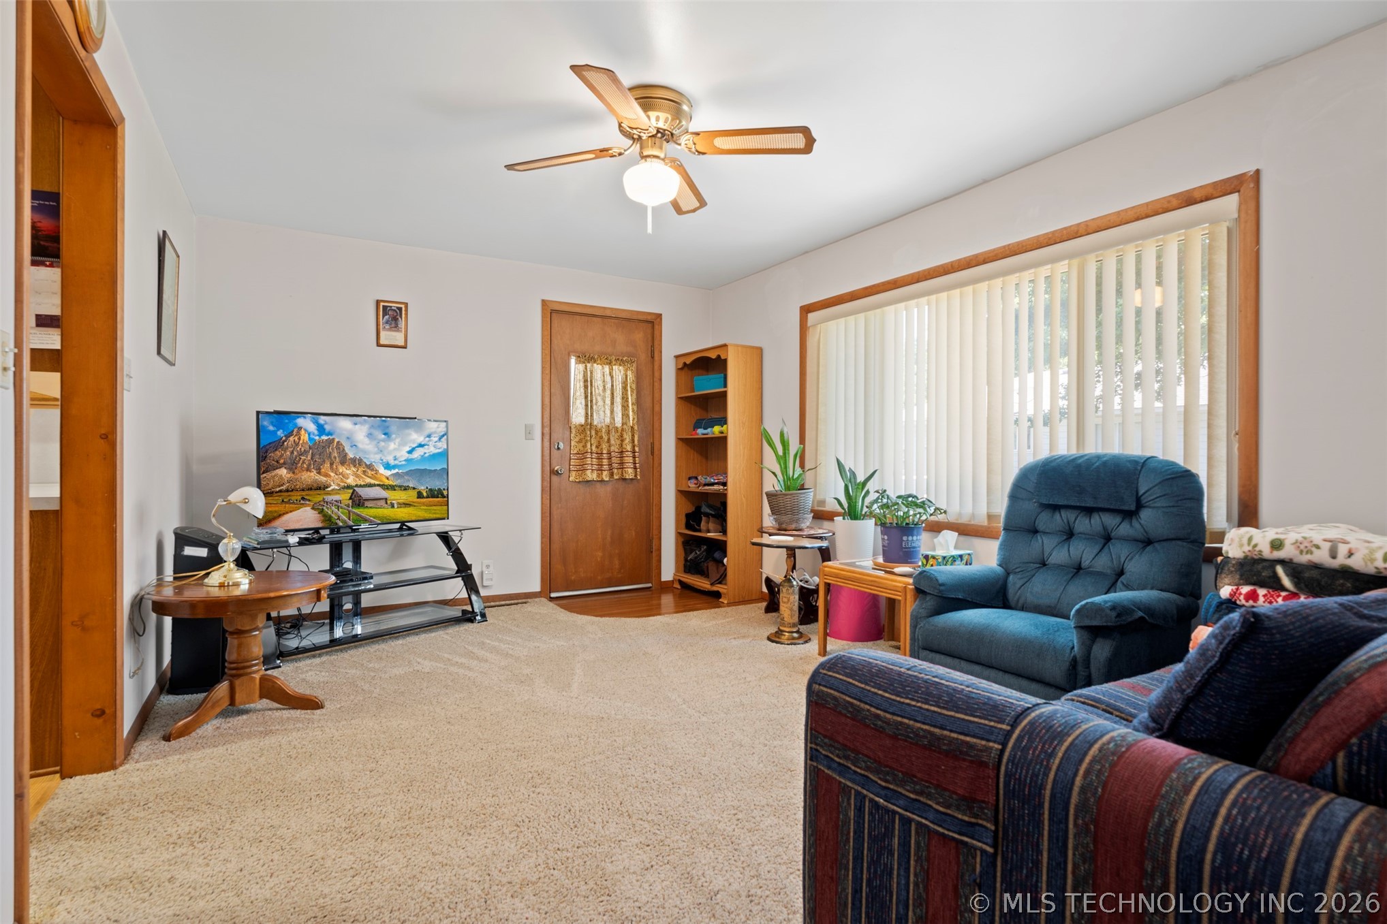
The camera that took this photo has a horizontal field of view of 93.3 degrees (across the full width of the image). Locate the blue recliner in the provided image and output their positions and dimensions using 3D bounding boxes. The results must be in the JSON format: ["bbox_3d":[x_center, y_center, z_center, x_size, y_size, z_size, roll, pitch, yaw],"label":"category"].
[{"bbox_3d":[1.345,0.481,2.417,0.840,1.020,0.780,0,0,-32],"label":"blue recliner"}]

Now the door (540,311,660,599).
[{"bbox_3d":[-0.663,-0.085,4.889,0.937,2.124,0.080,0,0,-29],"label":"door"}]

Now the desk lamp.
[{"bbox_3d":[-1.890,0.297,2.707,0.210,0.395,0.220,0,0,-32],"label":"desk lamp"}]

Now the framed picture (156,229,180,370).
[{"bbox_3d":[-2.265,-0.691,2.830,0.022,0.510,0.360,2,-1,-32],"label":"framed picture"}]

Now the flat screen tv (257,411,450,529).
[{"bbox_3d":[-1.863,0.051,3.669,0.070,0.610,1.029,0,0,39],"label":"flat screen tv"}]

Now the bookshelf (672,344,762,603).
[{"bbox_3d":[0.176,0.080,4.848,0.305,1.780,0.670,0,0,-34],"label":"bookshelf"}]

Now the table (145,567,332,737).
[{"bbox_3d":[-1.796,0.736,2.650,0.630,0.485,0.630,0,0,-32],"label":"table"}]

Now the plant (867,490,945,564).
[{"bbox_3d":[1.073,0.319,3.310,0.350,0.370,0.360,0,0,0],"label":"plant"}]

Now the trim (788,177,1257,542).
[{"bbox_3d":[1.365,-0.331,3.356,0.060,1.404,2.448,0,0,-32],"label":"trim"}]

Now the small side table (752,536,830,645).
[{"bbox_3d":[0.541,0.713,3.673,0.430,0.550,0.430,0,0,-32],"label":"small side table"}]

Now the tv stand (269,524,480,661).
[{"bbox_3d":[-1.856,0.703,3.717,0.550,0.540,1.330,0,0,38],"label":"tv stand"}]

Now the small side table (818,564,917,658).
[{"bbox_3d":[1.033,0.748,3.199,0.570,0.460,0.600,0,0,-32],"label":"small side table"}]

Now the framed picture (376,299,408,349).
[{"bbox_3d":[-1.924,-0.880,4.191,0.180,0.299,0.020,0,0,-29],"label":"framed picture"}]

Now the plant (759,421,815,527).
[{"bbox_3d":[0.591,0.086,4.070,0.330,0.655,0.340,0,0,0],"label":"plant"}]

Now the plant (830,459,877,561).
[{"bbox_3d":[0.914,0.271,3.720,0.260,0.600,0.260,0,0,0],"label":"plant"}]

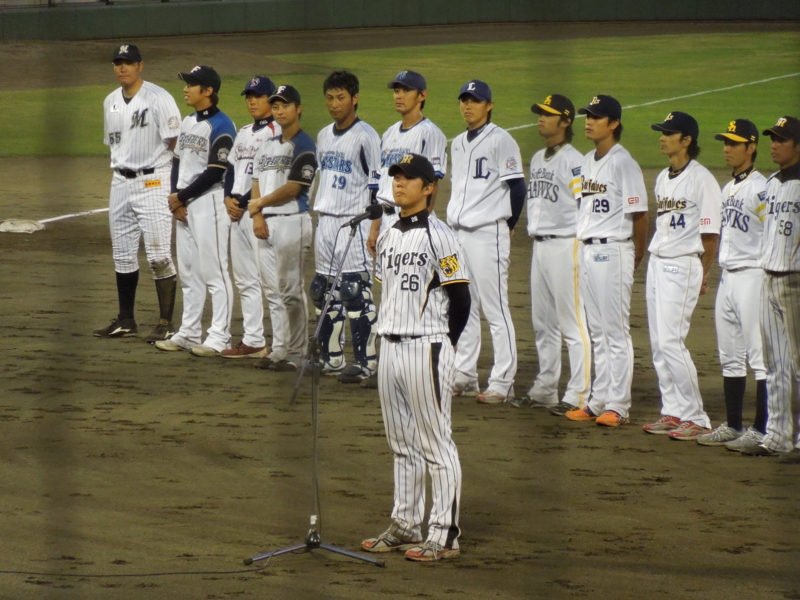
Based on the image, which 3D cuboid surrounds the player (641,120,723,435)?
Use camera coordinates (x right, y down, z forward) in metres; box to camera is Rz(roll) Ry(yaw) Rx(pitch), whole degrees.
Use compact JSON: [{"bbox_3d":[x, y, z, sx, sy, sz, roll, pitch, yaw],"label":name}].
[{"bbox_3d":[1.567,-0.154,34.801,0.390,1.788,0.490,-3,5,-32],"label":"player"}]

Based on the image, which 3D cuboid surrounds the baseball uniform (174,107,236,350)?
[{"bbox_3d":[-1.251,-0.460,40.428,0.380,1.578,0.500,-2,5,-28],"label":"baseball uniform"}]

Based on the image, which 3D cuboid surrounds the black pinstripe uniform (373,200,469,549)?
[{"bbox_3d":[0.090,0.367,28.980,0.340,1.574,0.490,-3,5,-38],"label":"black pinstripe uniform"}]

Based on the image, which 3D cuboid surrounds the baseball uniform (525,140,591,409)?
[{"bbox_3d":[0.891,-0.159,36.062,0.330,1.520,0.500,-4,6,-44],"label":"baseball uniform"}]

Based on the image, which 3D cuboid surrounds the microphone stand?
[{"bbox_3d":[-0.461,0.406,28.580,0.640,1.570,0.660,-2,5,-22],"label":"microphone stand"}]

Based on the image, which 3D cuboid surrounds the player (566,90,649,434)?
[{"bbox_3d":[1.166,-0.242,35.291,0.380,1.833,0.520,-4,6,-42],"label":"player"}]

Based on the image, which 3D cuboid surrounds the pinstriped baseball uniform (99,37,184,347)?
[{"bbox_3d":[-1.738,-0.728,41.546,0.570,1.933,0.380,3,5,35],"label":"pinstriped baseball uniform"}]

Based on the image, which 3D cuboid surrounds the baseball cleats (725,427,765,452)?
[{"bbox_3d":[1.882,0.747,34.010,0.300,0.109,0.110,-3,5,-33],"label":"baseball cleats"}]

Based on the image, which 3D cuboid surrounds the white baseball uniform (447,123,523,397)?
[{"bbox_3d":[0.505,-0.244,36.484,0.330,1.570,0.500,-4,6,-44],"label":"white baseball uniform"}]

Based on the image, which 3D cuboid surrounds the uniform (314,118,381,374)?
[{"bbox_3d":[-0.318,-0.329,37.883,0.500,1.538,0.330,3,5,37],"label":"uniform"}]

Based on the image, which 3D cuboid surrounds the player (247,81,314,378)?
[{"bbox_3d":[-0.739,-0.472,39.337,0.400,1.760,0.500,-4,6,-45],"label":"player"}]

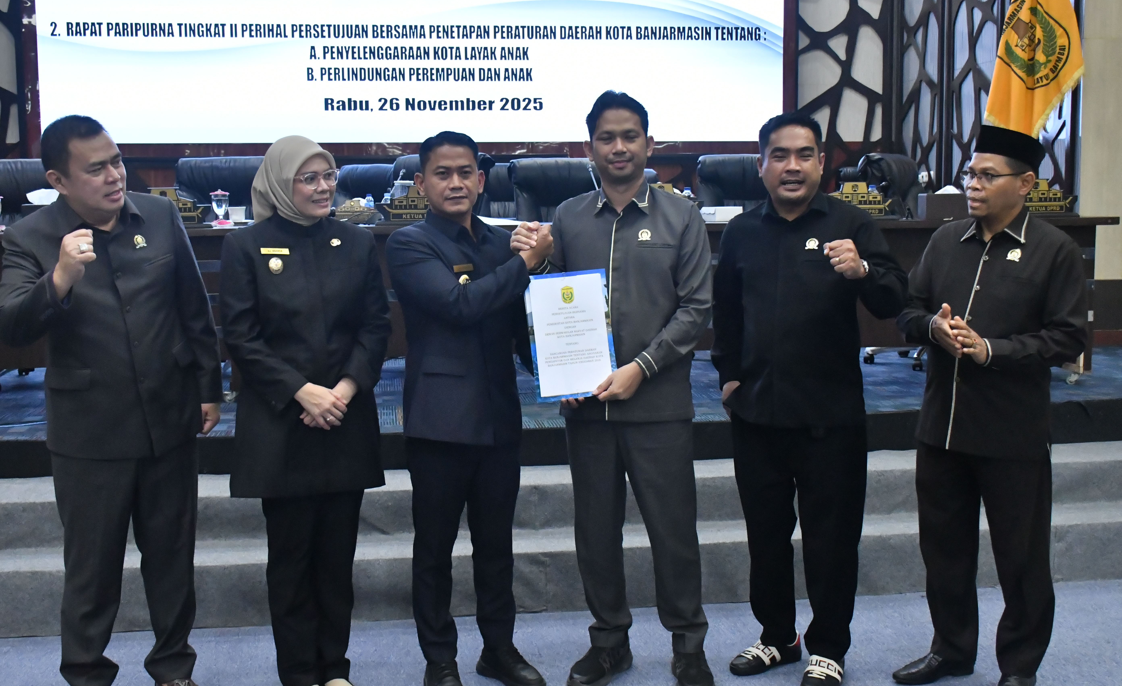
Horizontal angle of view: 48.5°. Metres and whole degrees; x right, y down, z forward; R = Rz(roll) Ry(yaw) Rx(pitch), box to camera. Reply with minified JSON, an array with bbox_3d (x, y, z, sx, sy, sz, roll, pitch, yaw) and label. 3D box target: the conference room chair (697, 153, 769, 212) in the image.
[{"bbox_3d":[1.063,-0.459,6.989,0.650,1.180,0.680,-1,6,-5],"label":"conference room chair"}]

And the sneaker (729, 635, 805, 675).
[{"bbox_3d":[0.630,0.950,3.839,0.280,0.100,0.105,-4,7,-35],"label":"sneaker"}]

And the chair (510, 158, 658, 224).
[{"bbox_3d":[-0.003,-0.435,6.910,0.650,1.170,0.680,-1,6,-8],"label":"chair"}]

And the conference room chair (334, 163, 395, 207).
[{"bbox_3d":[-1.067,-0.480,7.487,0.650,1.170,0.680,-1,6,-5],"label":"conference room chair"}]

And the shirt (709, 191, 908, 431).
[{"bbox_3d":[0.727,-0.094,3.646,0.540,0.689,0.380,2,6,27],"label":"shirt"}]

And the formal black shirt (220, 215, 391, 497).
[{"bbox_3d":[-0.711,0.041,3.476,0.470,0.791,0.360,-2,6,-14],"label":"formal black shirt"}]

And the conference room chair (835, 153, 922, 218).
[{"bbox_3d":[1.945,-0.473,7.039,0.680,1.180,0.650,5,8,44],"label":"conference room chair"}]

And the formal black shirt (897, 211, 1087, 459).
[{"bbox_3d":[1.221,-0.019,3.536,0.500,0.709,0.430,5,8,43],"label":"formal black shirt"}]

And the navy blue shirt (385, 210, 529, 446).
[{"bbox_3d":[-0.292,-0.038,3.563,0.450,0.676,0.380,-4,6,-30],"label":"navy blue shirt"}]

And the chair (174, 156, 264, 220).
[{"bbox_3d":[-1.837,-0.404,6.740,0.650,1.180,0.680,-1,6,-6],"label":"chair"}]

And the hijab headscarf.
[{"bbox_3d":[-0.742,-0.450,3.459,0.200,0.251,0.250,-6,7,-42],"label":"hijab headscarf"}]

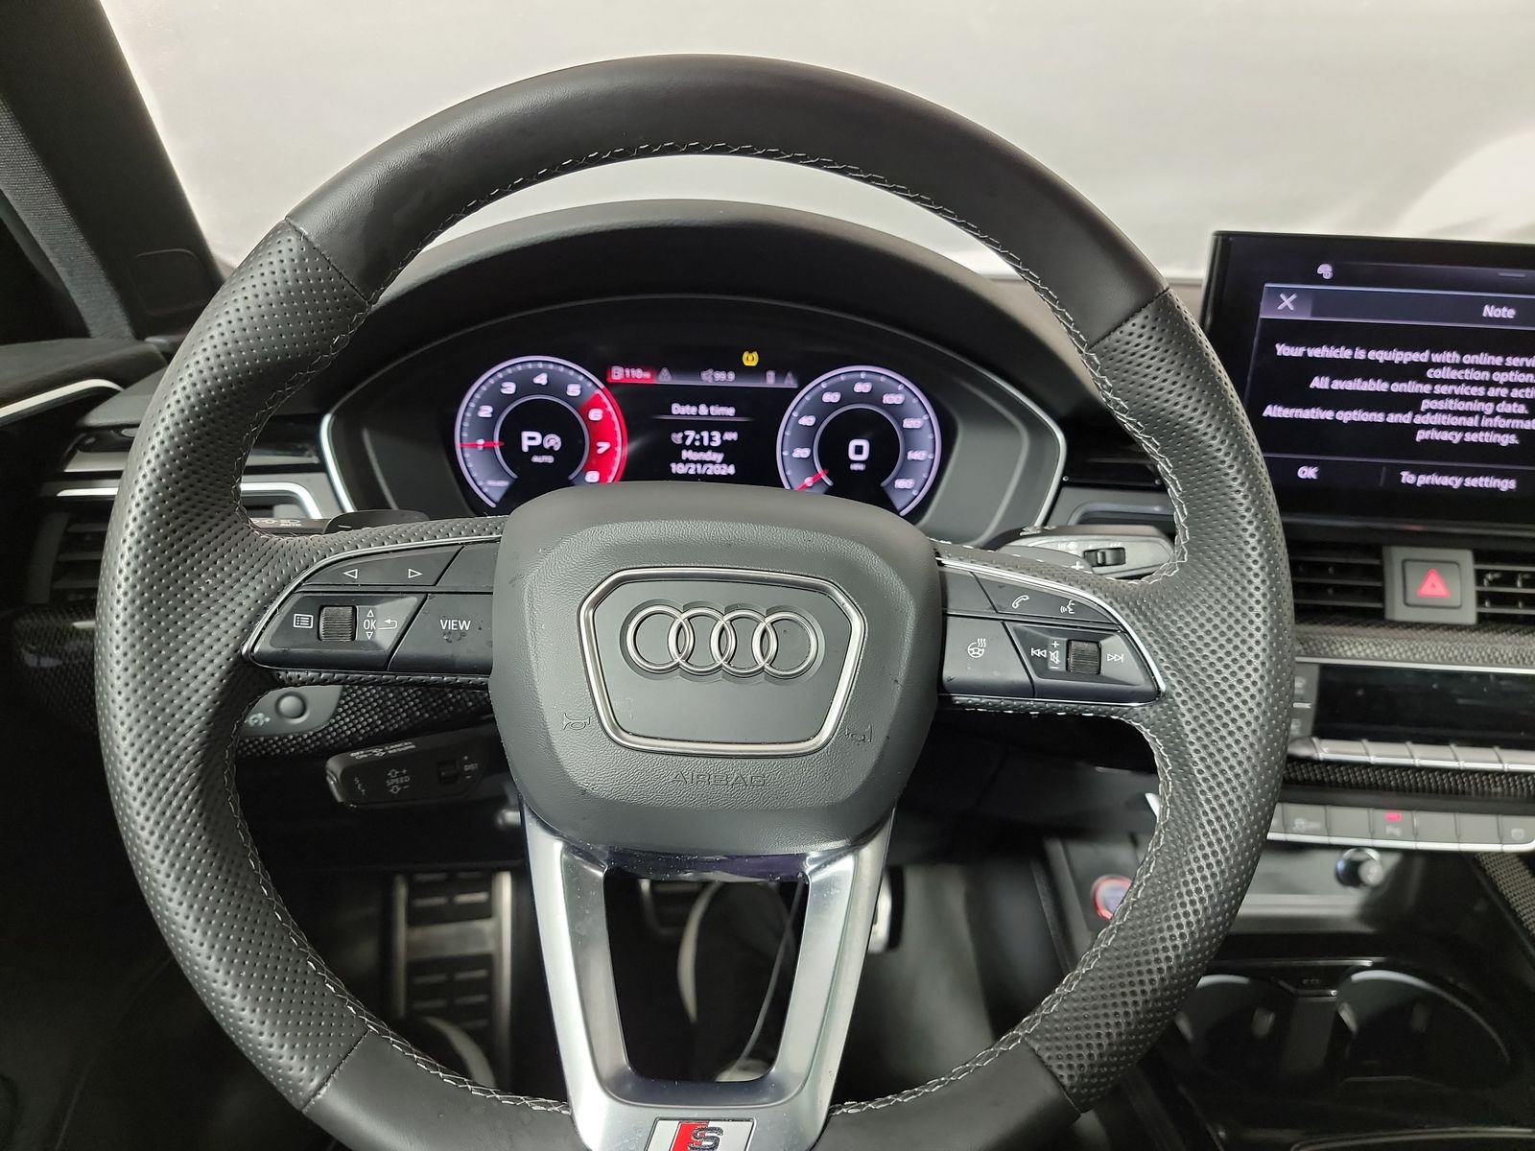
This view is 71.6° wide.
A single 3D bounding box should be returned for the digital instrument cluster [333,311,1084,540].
[{"bbox_3d":[-0.041,-0.083,0.590,0.392,0.138,0.070,2,8,-5],"label":"digital instrument cluster"}]

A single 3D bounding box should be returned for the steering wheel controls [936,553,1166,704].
[{"bbox_3d":[0.095,0.019,0.359,0.076,0.042,0.022,3,-4,-5],"label":"steering wheel controls"}]

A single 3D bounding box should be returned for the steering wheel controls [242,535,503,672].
[{"bbox_3d":[-0.124,0.009,0.339,0.080,0.040,0.022,3,-4,-5],"label":"steering wheel controls"}]

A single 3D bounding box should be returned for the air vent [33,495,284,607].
[{"bbox_3d":[-0.341,-0.015,0.605,0.133,0.060,0.040,-1,14,-11],"label":"air vent"}]

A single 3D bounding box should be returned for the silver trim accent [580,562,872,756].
[{"bbox_3d":[-0.014,0.028,0.340,0.090,0.058,0.012,3,-4,-5],"label":"silver trim accent"}]

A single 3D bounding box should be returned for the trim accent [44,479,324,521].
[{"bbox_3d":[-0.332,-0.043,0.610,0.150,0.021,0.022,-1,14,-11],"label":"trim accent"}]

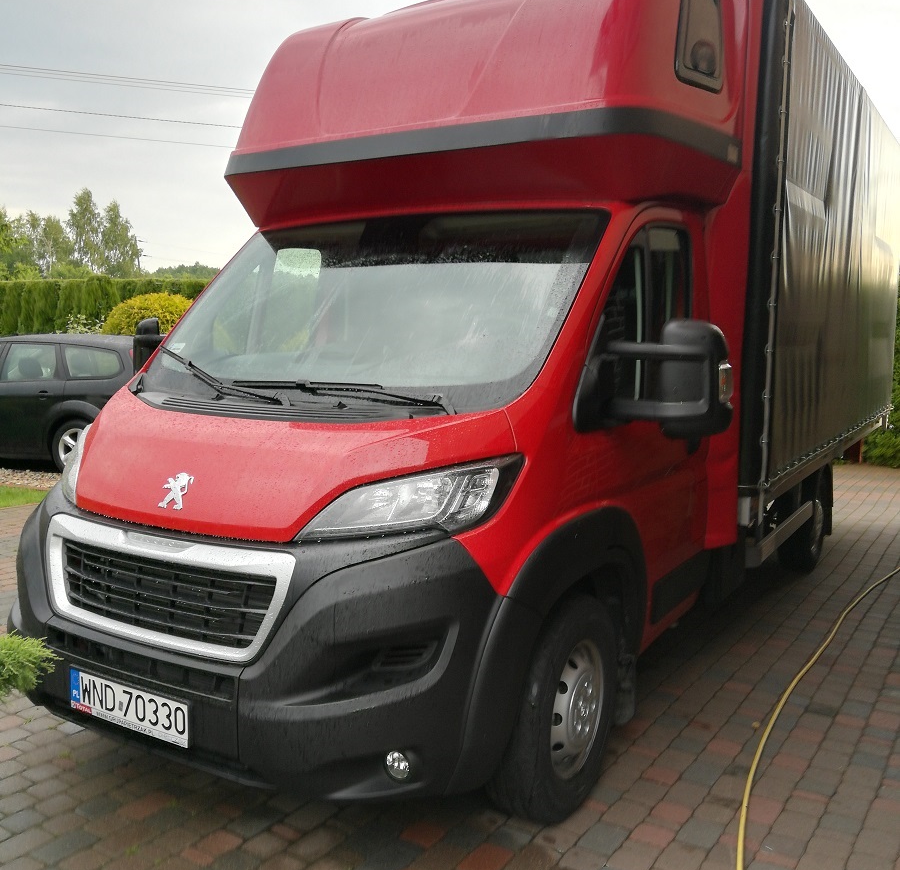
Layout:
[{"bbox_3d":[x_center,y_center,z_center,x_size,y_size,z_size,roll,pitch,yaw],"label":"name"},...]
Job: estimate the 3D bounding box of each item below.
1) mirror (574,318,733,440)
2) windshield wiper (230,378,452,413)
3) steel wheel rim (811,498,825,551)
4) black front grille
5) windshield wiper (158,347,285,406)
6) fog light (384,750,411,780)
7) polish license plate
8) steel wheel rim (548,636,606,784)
[{"bbox_3d":[0.646,-0.182,2.811,0.440,0.370,0.270,5,6,32],"label":"mirror"},{"bbox_3d":[-0.376,-0.141,3.015,0.913,0.075,0.070,9,8,29],"label":"windshield wiper"},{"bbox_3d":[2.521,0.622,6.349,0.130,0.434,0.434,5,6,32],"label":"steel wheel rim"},{"bbox_3d":[-0.873,0.464,2.678,0.920,0.225,0.090,5,1,32],"label":"black front grille"},{"bbox_3d":[-0.866,-0.220,3.324,0.080,0.070,0.928,-4,20,-45],"label":"windshield wiper"},{"bbox_3d":[-0.131,0.901,2.477,0.085,0.085,0.055,5,6,32],"label":"fog light"},{"bbox_3d":[-0.941,0.789,2.622,0.522,0.125,0.020,5,6,32],"label":"polish license plate"},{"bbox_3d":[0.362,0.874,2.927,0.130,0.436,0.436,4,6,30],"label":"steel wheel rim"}]

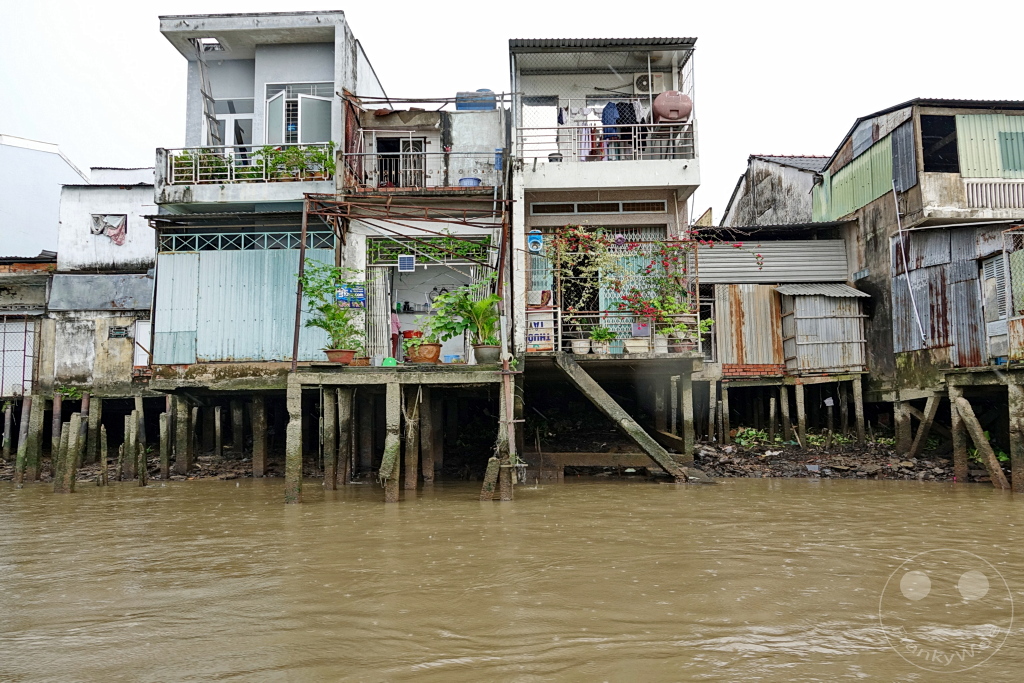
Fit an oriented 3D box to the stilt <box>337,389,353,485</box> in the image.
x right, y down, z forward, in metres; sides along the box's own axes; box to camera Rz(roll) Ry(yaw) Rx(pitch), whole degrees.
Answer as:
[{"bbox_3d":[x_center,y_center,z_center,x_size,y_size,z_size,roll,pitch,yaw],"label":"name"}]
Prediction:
[{"bbox_3d":[-3.799,2.125,15.400,0.260,2.170,0.260,-1,-5,1],"label":"stilt"}]

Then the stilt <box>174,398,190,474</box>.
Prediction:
[{"bbox_3d":[-7.614,2.170,15.800,0.260,1.825,0.260,-1,-5,0],"label":"stilt"}]

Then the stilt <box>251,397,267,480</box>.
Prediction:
[{"bbox_3d":[-5.818,2.196,15.700,0.260,1.918,0.260,-1,-5,0],"label":"stilt"}]

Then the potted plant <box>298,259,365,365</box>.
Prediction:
[{"bbox_3d":[-3.416,-0.580,13.044,1.150,2.042,0.950,-1,-5,1],"label":"potted plant"}]

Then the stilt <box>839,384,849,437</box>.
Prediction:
[{"bbox_3d":[8.687,1.777,17.867,0.150,1.458,0.150,-1,-5,1],"label":"stilt"}]

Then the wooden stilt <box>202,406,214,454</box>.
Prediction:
[{"bbox_3d":[-8.655,2.514,19.500,0.220,1.420,0.210,-1,-5,2],"label":"wooden stilt"}]

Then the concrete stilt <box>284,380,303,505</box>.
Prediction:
[{"bbox_3d":[-3.997,1.866,12.552,0.270,2.222,0.270,-1,-5,1],"label":"concrete stilt"}]

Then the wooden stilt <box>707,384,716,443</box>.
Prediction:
[{"bbox_3d":[4.968,1.774,17.000,0.150,1.490,0.150,3,-5,0],"label":"wooden stilt"}]

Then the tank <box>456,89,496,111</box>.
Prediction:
[{"bbox_3d":[-0.945,-6.327,18.033,1.040,0.713,0.660,-1,-5,1],"label":"tank"}]

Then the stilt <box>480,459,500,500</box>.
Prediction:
[{"bbox_3d":[-0.399,2.541,12.532,0.230,0.755,0.230,10,-5,2],"label":"stilt"}]

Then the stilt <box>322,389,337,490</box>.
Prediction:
[{"bbox_3d":[-4.117,2.188,15.400,0.220,2.305,0.210,-1,-5,2],"label":"stilt"}]

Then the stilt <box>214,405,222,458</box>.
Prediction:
[{"bbox_3d":[-7.988,2.445,18.600,0.150,1.365,0.150,-1,-5,2],"label":"stilt"}]

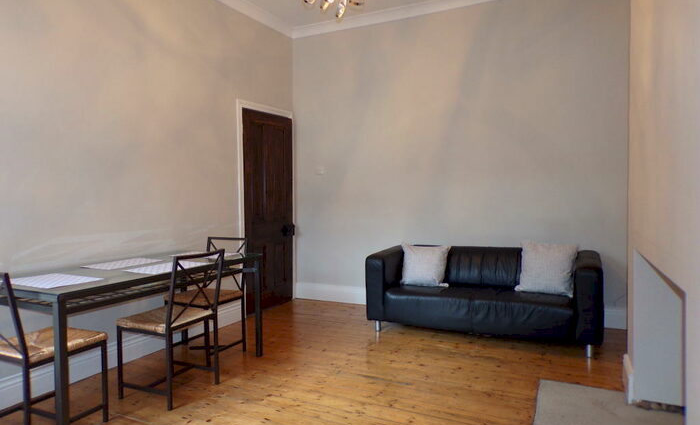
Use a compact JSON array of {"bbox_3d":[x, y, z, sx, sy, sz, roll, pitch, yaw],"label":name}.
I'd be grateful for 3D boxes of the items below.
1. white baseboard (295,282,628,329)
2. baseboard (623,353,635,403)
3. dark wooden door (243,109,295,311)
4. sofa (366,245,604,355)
[{"bbox_3d":[0.899,0.922,4.888,3.420,0.170,0.025,0,2,27],"label":"white baseboard"},{"bbox_3d":[1.625,0.969,2.829,0.030,0.168,0.365,0,2,27],"label":"baseboard"},{"bbox_3d":[-0.879,-0.015,5.205,0.055,2.066,0.807,0,2,27],"label":"dark wooden door"},{"bbox_3d":[1.148,0.685,4.164,1.810,0.675,0.900,0,2,27],"label":"sofa"}]

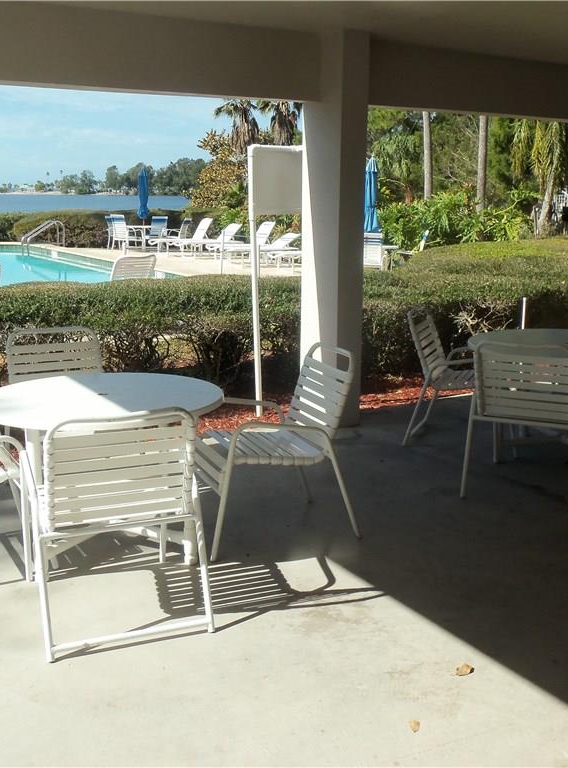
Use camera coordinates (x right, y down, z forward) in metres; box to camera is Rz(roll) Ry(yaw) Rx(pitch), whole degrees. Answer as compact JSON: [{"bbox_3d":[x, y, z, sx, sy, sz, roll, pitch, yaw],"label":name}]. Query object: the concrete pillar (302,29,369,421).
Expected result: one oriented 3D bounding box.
[{"bbox_3d":[0.325,-1.007,5.861,0.200,2.580,0.460,-8,15,-31],"label":"concrete pillar"}]

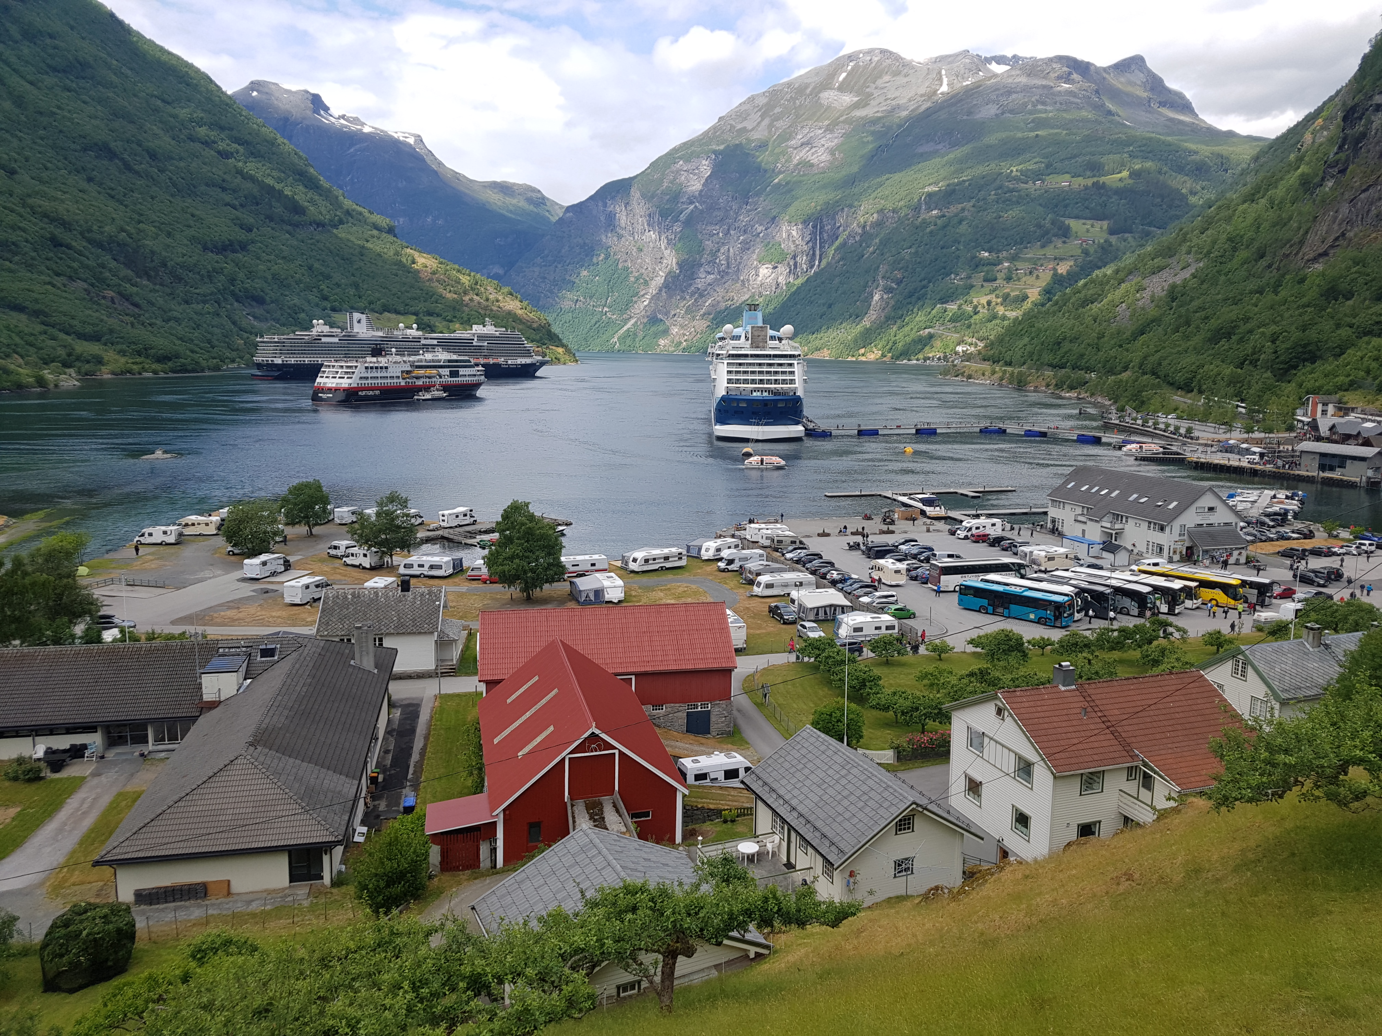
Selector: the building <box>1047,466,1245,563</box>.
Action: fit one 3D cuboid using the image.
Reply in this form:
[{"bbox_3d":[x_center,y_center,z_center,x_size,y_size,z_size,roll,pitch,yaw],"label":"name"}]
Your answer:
[{"bbox_3d":[71.238,-1.309,163.511,13.800,10.400,32.800,-3,10,-15],"label":"building"}]

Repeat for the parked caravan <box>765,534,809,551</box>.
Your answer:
[{"bbox_3d":[15.995,3.853,167.374,5.800,2.750,2.250,-2,10,-11],"label":"parked caravan"}]

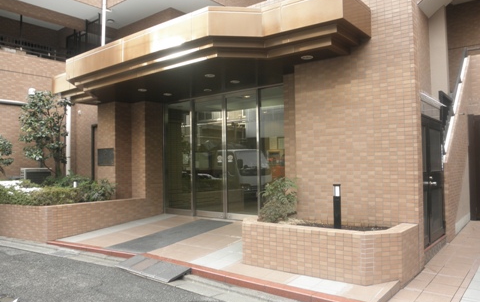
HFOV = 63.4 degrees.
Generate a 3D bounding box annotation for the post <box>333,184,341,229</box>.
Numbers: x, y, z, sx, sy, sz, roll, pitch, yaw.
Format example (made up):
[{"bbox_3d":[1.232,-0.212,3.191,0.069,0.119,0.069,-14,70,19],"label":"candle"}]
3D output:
[{"bbox_3d":[1.252,0.723,4.980,0.095,0.600,0.095,-3,-2,39],"label":"post"}]

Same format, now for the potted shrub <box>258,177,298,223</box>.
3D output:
[{"bbox_3d":[0.559,0.709,5.571,0.600,0.680,0.580,-3,-2,39],"label":"potted shrub"}]

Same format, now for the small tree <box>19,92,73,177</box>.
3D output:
[{"bbox_3d":[-4.603,-0.143,9.189,1.250,2.560,1.200,-3,-2,39],"label":"small tree"}]

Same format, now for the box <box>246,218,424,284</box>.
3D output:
[{"bbox_3d":[1.147,1.211,5.030,2.000,0.560,1.120,-3,-2,39],"label":"box"}]

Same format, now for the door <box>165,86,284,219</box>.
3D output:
[{"bbox_3d":[-0.389,0.125,8.113,3.620,2.590,0.120,-3,-2,39],"label":"door"}]

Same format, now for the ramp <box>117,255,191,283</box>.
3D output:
[{"bbox_3d":[-1.230,1.618,5.387,1.260,0.100,0.400,-3,-2,39],"label":"ramp"}]

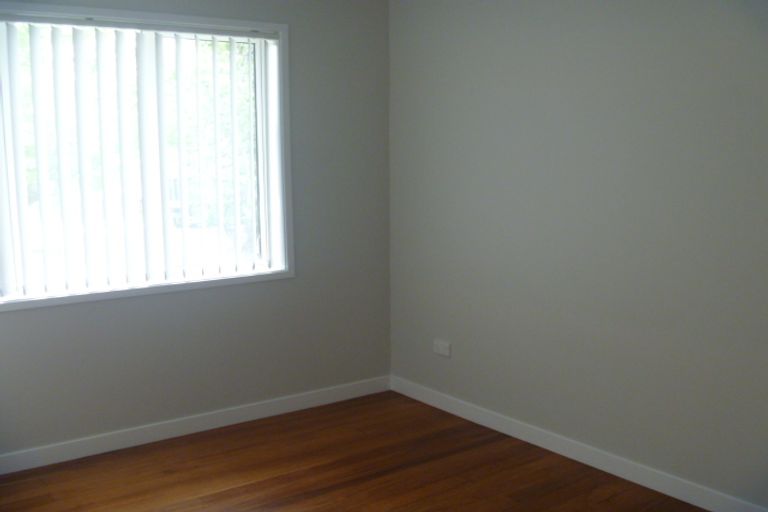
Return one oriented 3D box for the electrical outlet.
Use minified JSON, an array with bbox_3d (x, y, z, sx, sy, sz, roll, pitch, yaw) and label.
[{"bbox_3d":[0.299,0.474,3.839,0.014,0.075,0.125,-6,8,-35],"label":"electrical outlet"}]

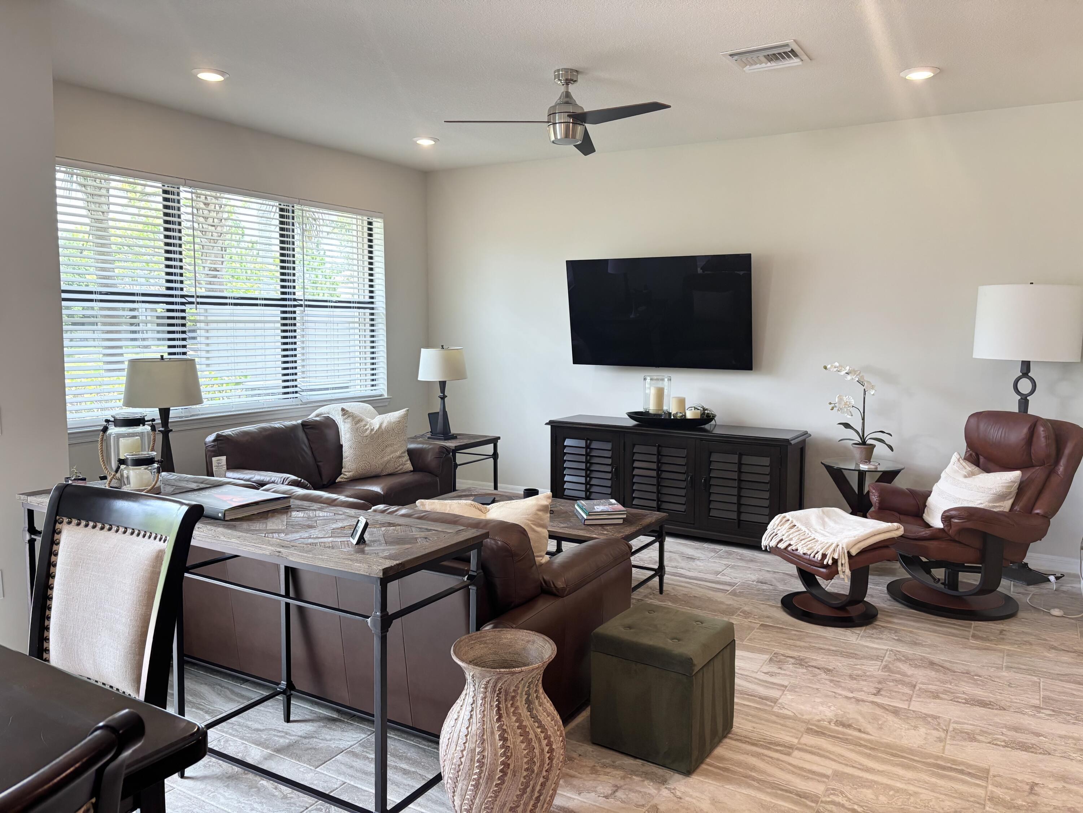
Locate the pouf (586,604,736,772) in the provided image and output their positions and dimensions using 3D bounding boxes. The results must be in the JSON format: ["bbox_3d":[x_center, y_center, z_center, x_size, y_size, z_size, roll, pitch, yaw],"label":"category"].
[{"bbox_3d":[0.449,1.032,3.050,0.397,0.425,0.398,4,7,31],"label":"pouf"}]

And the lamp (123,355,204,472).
[{"bbox_3d":[-1.866,0.114,4.030,0.400,0.735,0.400,4,7,31],"label":"lamp"}]

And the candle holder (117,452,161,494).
[{"bbox_3d":[-1.524,0.256,3.101,0.155,0.150,0.145,-3,7,-26],"label":"candle holder"}]

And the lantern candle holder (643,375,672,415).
[{"bbox_3d":[0.871,-0.083,6.119,0.202,0.280,0.202,0,6,0],"label":"lantern candle holder"}]

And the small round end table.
[{"bbox_3d":[2.061,0.679,5.248,0.500,0.615,0.500,4,7,31],"label":"small round end table"}]

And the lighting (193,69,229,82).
[{"bbox_3d":[-1.776,-1.777,4.380,0.190,0.020,0.190,0,6,0],"label":"lighting"}]

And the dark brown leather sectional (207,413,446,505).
[{"bbox_3d":[-1.380,0.530,5.380,0.940,0.830,1.590,4,7,31],"label":"dark brown leather sectional"}]

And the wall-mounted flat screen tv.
[{"bbox_3d":[0.876,-0.710,6.156,1.450,0.832,0.060,4,16,29],"label":"wall-mounted flat screen tv"}]

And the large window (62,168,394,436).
[{"bbox_3d":[-2.083,-0.742,5.746,0.070,1.535,2.820,4,7,31],"label":"large window"}]

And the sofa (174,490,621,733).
[{"bbox_3d":[-0.761,0.735,3.627,2.100,0.870,1.040,4,7,31],"label":"sofa"}]

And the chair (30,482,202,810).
[{"bbox_3d":[-1.249,0.765,1.928,0.520,1.040,0.620,3,6,26],"label":"chair"}]

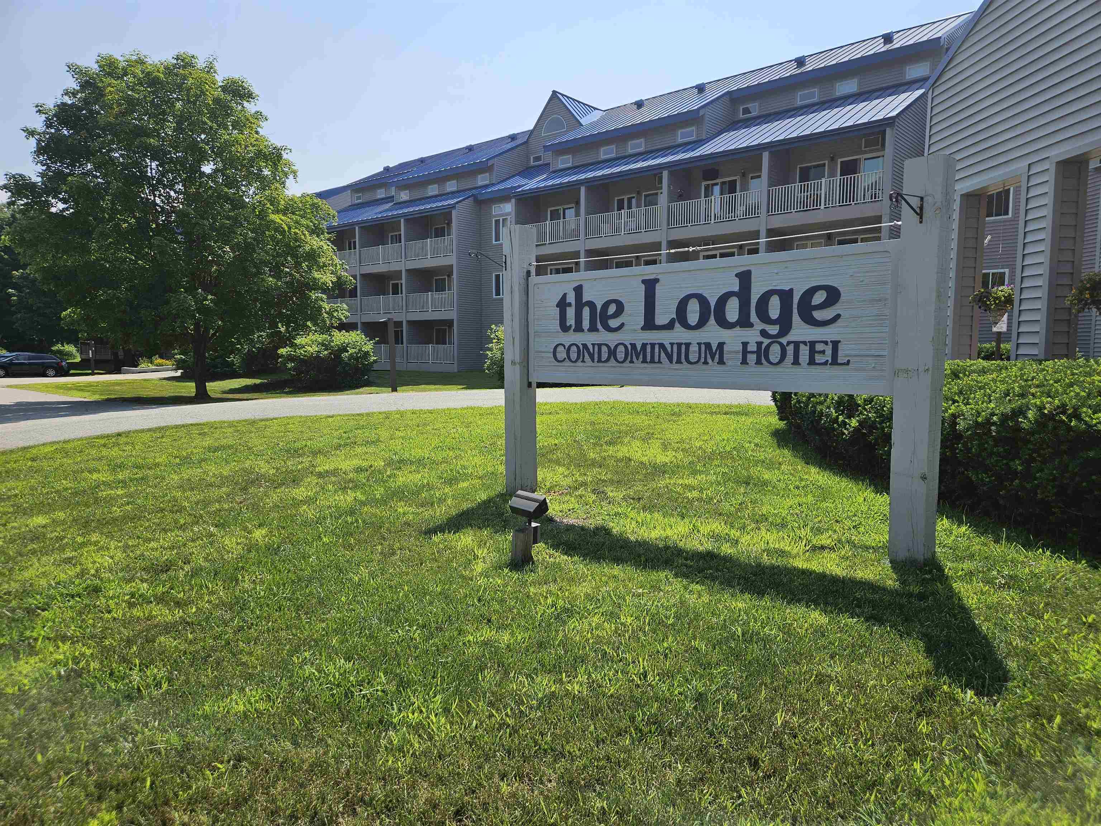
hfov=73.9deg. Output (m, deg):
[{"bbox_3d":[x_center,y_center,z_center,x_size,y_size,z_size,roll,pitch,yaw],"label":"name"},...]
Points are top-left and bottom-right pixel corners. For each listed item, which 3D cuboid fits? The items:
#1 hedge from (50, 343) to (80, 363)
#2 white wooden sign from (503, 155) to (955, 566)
[{"bbox_3d":[-38.451,-4.756,57.798,2.700,1.558,2.000,-3,6,-33],"label":"hedge"},{"bbox_3d":[1.145,-0.454,6.565,4.311,2.864,0.255,5,7,44],"label":"white wooden sign"}]

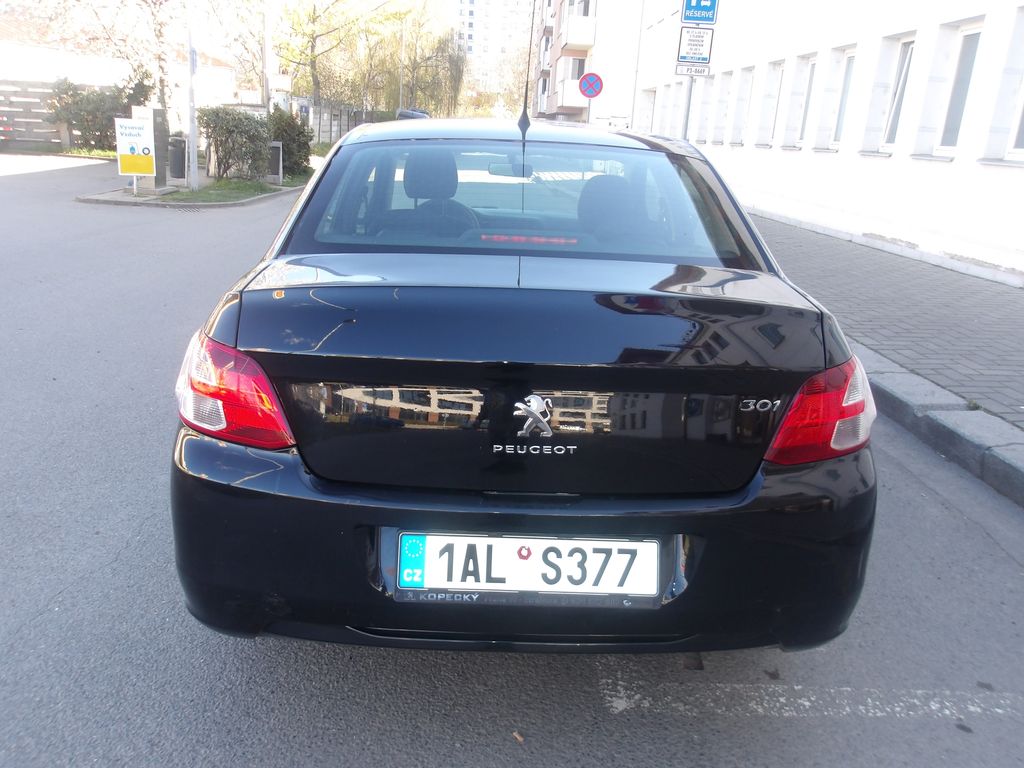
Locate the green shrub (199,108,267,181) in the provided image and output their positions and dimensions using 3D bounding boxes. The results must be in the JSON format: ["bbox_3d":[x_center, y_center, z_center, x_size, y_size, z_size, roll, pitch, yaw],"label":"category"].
[{"bbox_3d":[-6.050,-5.170,17.169,1.400,1.500,1.250,2,18,-2],"label":"green shrub"}]

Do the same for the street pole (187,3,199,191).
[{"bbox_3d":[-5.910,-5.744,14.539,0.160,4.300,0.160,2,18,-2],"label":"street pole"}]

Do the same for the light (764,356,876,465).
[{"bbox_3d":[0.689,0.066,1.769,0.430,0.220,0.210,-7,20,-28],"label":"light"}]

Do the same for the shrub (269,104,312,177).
[{"bbox_3d":[-5.554,-5.997,19.748,1.200,1.630,1.150,2,18,-2],"label":"shrub"}]

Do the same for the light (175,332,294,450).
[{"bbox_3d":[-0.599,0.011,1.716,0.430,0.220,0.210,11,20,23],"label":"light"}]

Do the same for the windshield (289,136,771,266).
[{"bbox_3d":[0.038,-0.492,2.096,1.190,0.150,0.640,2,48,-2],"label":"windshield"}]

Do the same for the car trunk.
[{"bbox_3d":[0.039,-0.046,1.725,1.200,0.430,0.500,2,18,-2],"label":"car trunk"}]

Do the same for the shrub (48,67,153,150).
[{"bbox_3d":[-13.587,-8.972,26.114,2.900,2.510,2.200,2,18,-2],"label":"shrub"}]

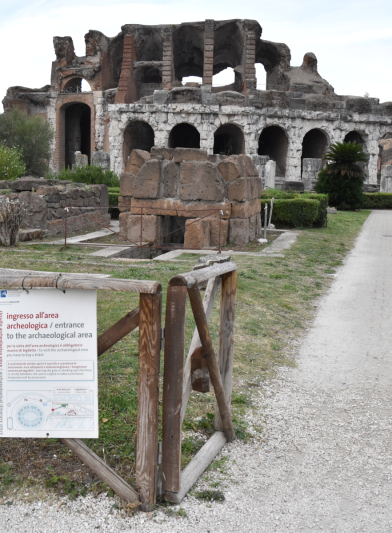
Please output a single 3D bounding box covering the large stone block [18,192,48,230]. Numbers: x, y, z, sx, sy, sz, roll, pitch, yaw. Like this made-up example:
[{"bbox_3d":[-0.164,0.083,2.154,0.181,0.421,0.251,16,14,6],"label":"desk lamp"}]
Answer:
[{"bbox_3d":[-4.255,-1.526,16.141,0.835,0.992,0.500,3,9,12],"label":"large stone block"}]

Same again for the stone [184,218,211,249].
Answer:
[{"bbox_3d":[0.174,-0.799,14.434,0.675,0.699,0.600,4,9,27],"label":"stone"}]

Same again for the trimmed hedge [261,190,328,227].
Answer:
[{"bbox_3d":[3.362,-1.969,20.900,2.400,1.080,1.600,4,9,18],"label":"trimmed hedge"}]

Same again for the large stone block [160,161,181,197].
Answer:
[{"bbox_3d":[-0.648,-2.168,14.950,0.460,0.930,0.450,3,9,14],"label":"large stone block"}]

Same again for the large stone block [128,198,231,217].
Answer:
[{"bbox_3d":[-0.320,-1.425,14.647,2.442,0.390,0.500,3,9,9],"label":"large stone block"}]

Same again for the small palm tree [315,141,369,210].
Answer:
[{"bbox_3d":[7.507,-4.716,30.943,2.750,3.600,2.700,2,9,16],"label":"small palm tree"}]

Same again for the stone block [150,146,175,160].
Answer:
[{"bbox_3d":[-0.843,-2.845,15.100,0.580,0.340,0.500,3,9,14],"label":"stone block"}]

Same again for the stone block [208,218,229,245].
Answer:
[{"bbox_3d":[0.601,-0.850,14.765,0.464,0.662,0.500,3,9,10],"label":"stone block"}]

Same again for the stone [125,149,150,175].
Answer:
[{"bbox_3d":[-1.434,-2.631,15.227,0.542,0.612,0.700,3,9,11],"label":"stone"}]

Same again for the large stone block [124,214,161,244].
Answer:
[{"bbox_3d":[-1.202,-0.964,15.147,0.889,0.683,0.650,4,9,27],"label":"large stone block"}]

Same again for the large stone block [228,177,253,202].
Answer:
[{"bbox_3d":[1.065,-1.896,14.835,0.415,0.580,0.700,3,9,11],"label":"large stone block"}]

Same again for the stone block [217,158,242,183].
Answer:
[{"bbox_3d":[0.860,-2.393,14.950,0.580,0.560,0.520,3,9,14],"label":"stone block"}]

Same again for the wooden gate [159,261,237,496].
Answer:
[{"bbox_3d":[0.035,0.575,3.280,0.130,1.120,0.810,5,9,25],"label":"wooden gate"}]

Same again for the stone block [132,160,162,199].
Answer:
[{"bbox_3d":[-1.158,-2.173,14.892,0.682,0.918,0.500,3,9,10],"label":"stone block"}]

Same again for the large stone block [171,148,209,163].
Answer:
[{"bbox_3d":[0.019,-2.657,14.414,0.890,0.325,0.600,4,9,27],"label":"large stone block"}]

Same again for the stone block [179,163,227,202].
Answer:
[{"bbox_3d":[0.307,-1.989,14.249,1.183,0.889,0.600,4,9,27],"label":"stone block"}]

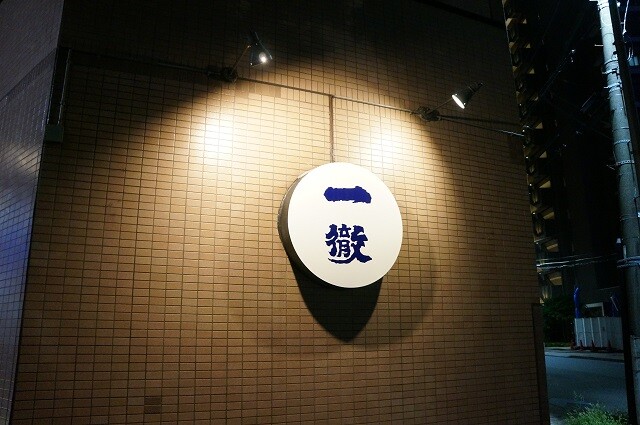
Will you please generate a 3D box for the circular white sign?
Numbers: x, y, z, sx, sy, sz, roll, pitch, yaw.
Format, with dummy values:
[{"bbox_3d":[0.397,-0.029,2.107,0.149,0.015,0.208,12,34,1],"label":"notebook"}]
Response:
[{"bbox_3d":[0.163,0.096,3.430,0.897,0.897,0.180,5,-15,-22],"label":"circular white sign"}]

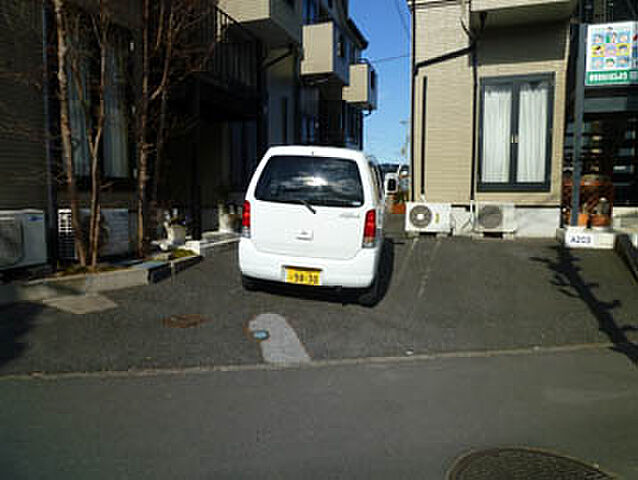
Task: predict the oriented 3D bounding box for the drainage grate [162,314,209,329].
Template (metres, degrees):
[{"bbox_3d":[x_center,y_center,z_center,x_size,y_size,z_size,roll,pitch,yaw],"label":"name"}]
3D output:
[{"bbox_3d":[-1.217,0.755,4.051,0.420,0.030,0.340,4,11,9],"label":"drainage grate"}]

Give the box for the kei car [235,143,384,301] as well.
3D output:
[{"bbox_3d":[0.137,-0.377,5.893,1.475,1.640,3.390,4,11,9],"label":"kei car"}]

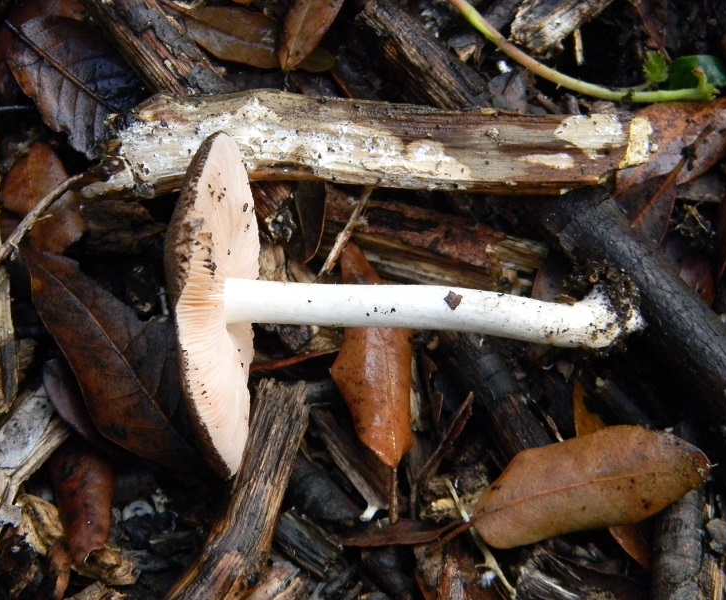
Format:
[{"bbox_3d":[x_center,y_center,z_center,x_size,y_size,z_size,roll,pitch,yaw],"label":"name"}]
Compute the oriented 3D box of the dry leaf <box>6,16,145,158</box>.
[{"bbox_3d":[-0.073,-0.054,0.494,0.048,0.011,0.028,39,80,8],"label":"dry leaf"}]

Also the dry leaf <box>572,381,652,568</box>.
[{"bbox_3d":[0.061,0.043,0.475,0.014,0.008,0.050,-19,78,-4],"label":"dry leaf"}]

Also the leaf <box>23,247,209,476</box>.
[{"bbox_3d":[-0.061,0.015,0.486,0.031,0.014,0.074,-40,80,-8],"label":"leaf"}]

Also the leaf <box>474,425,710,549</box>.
[{"bbox_3d":[0.056,0.045,0.465,0.059,0.009,0.024,-13,78,-3],"label":"leaf"}]

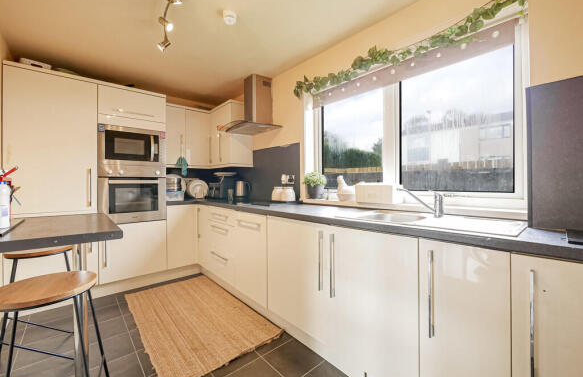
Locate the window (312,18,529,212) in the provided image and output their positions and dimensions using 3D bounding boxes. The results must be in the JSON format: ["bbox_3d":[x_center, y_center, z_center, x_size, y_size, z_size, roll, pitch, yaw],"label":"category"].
[{"bbox_3d":[0.774,-0.442,1.890,0.090,1.055,1.595,-1,1,-42],"label":"window"}]

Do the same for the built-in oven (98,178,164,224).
[{"bbox_3d":[-1.825,0.115,2.703,0.600,0.475,0.540,-1,2,-39],"label":"built-in oven"}]

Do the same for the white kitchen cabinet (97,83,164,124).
[{"bbox_3d":[-1.830,-0.883,2.710,0.600,0.285,0.560,-1,2,-39],"label":"white kitchen cabinet"}]

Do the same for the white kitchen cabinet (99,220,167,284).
[{"bbox_3d":[-1.823,0.648,2.687,0.598,0.575,0.570,-1,1,-42],"label":"white kitchen cabinet"}]

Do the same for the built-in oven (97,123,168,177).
[{"bbox_3d":[-1.825,-0.385,2.703,0.600,0.520,0.540,-1,2,-39],"label":"built-in oven"}]

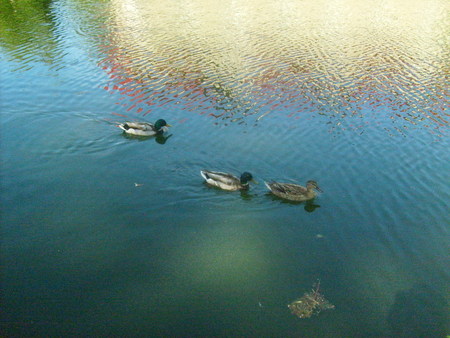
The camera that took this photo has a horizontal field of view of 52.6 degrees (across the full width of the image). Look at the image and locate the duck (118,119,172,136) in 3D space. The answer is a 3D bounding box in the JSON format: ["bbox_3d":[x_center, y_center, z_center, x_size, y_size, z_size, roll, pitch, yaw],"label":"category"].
[{"bbox_3d":[-0.761,-0.419,4.360,0.490,0.180,0.175,1,32,2],"label":"duck"}]

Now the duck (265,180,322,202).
[{"bbox_3d":[0.523,0.143,3.455,0.455,0.185,0.175,10,33,16],"label":"duck"}]

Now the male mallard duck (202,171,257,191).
[{"bbox_3d":[0.035,0.069,3.578,0.470,0.180,0.175,12,34,19],"label":"male mallard duck"}]

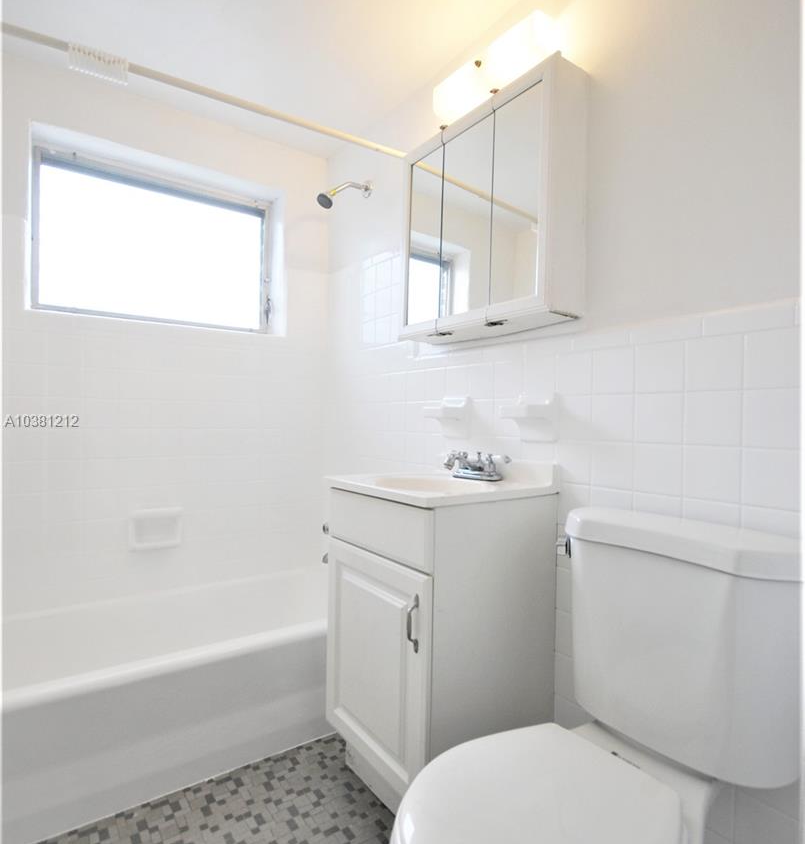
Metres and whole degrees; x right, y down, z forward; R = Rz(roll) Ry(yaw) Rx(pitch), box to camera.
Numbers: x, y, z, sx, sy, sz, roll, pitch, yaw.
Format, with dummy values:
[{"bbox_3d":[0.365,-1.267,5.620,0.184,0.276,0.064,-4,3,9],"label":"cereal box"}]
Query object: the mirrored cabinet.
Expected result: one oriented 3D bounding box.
[{"bbox_3d":[0.230,-0.569,1.461,0.131,0.613,0.609,1,0,-36],"label":"mirrored cabinet"}]

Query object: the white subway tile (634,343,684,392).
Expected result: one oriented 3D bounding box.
[{"bbox_3d":[0.568,-0.117,1.104,0.010,0.108,0.108,1,0,-36],"label":"white subway tile"}]

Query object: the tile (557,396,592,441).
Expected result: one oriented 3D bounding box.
[{"bbox_3d":[0.439,-0.012,1.274,0.009,0.107,0.107,1,0,-36],"label":"tile"}]

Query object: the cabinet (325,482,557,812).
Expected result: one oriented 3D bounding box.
[{"bbox_3d":[0.087,0.590,1.379,0.425,0.841,0.484,1,0,-36],"label":"cabinet"}]

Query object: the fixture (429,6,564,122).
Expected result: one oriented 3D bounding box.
[{"bbox_3d":[0.258,-0.992,1.447,0.100,0.106,0.412,1,0,-35],"label":"fixture"}]

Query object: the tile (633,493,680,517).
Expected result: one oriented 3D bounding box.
[{"bbox_3d":[0.562,0.211,1.105,0.010,0.108,0.108,1,0,-36],"label":"tile"}]

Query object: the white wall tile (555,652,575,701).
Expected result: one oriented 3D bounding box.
[{"bbox_3d":[0.424,0.647,1.269,0.009,0.108,0.108,1,0,-35],"label":"white wall tile"}]

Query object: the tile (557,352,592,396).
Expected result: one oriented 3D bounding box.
[{"bbox_3d":[0.440,-0.120,1.282,0.010,0.108,0.108,1,0,-36],"label":"tile"}]

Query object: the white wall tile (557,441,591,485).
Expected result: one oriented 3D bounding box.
[{"bbox_3d":[0.435,0.099,1.282,0.010,0.108,0.108,1,0,-36],"label":"white wall tile"}]

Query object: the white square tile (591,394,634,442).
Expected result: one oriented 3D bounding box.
[{"bbox_3d":[0.501,-0.010,1.189,0.009,0.107,0.107,1,0,-36],"label":"white square tile"}]

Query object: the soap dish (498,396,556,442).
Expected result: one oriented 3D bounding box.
[{"bbox_3d":[0.336,-0.013,1.340,0.088,0.125,0.120,1,0,-36],"label":"soap dish"}]

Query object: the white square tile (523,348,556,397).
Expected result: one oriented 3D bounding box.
[{"bbox_3d":[0.378,-0.123,1.361,0.009,0.107,0.107,1,0,-36],"label":"white square tile"}]

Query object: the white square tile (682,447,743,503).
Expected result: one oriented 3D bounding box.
[{"bbox_3d":[0.623,0.102,1.002,0.009,0.108,0.108,1,0,-35],"label":"white square tile"}]

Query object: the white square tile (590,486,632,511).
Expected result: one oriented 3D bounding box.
[{"bbox_3d":[0.494,0.210,1.180,0.009,0.108,0.108,1,0,-35],"label":"white square tile"}]

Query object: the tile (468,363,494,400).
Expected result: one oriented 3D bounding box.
[{"bbox_3d":[0.245,-0.122,1.538,0.009,0.108,0.108,1,0,-35],"label":"tile"}]

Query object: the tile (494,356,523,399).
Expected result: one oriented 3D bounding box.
[{"bbox_3d":[0.311,-0.123,1.459,0.010,0.108,0.108,1,0,-36],"label":"tile"}]

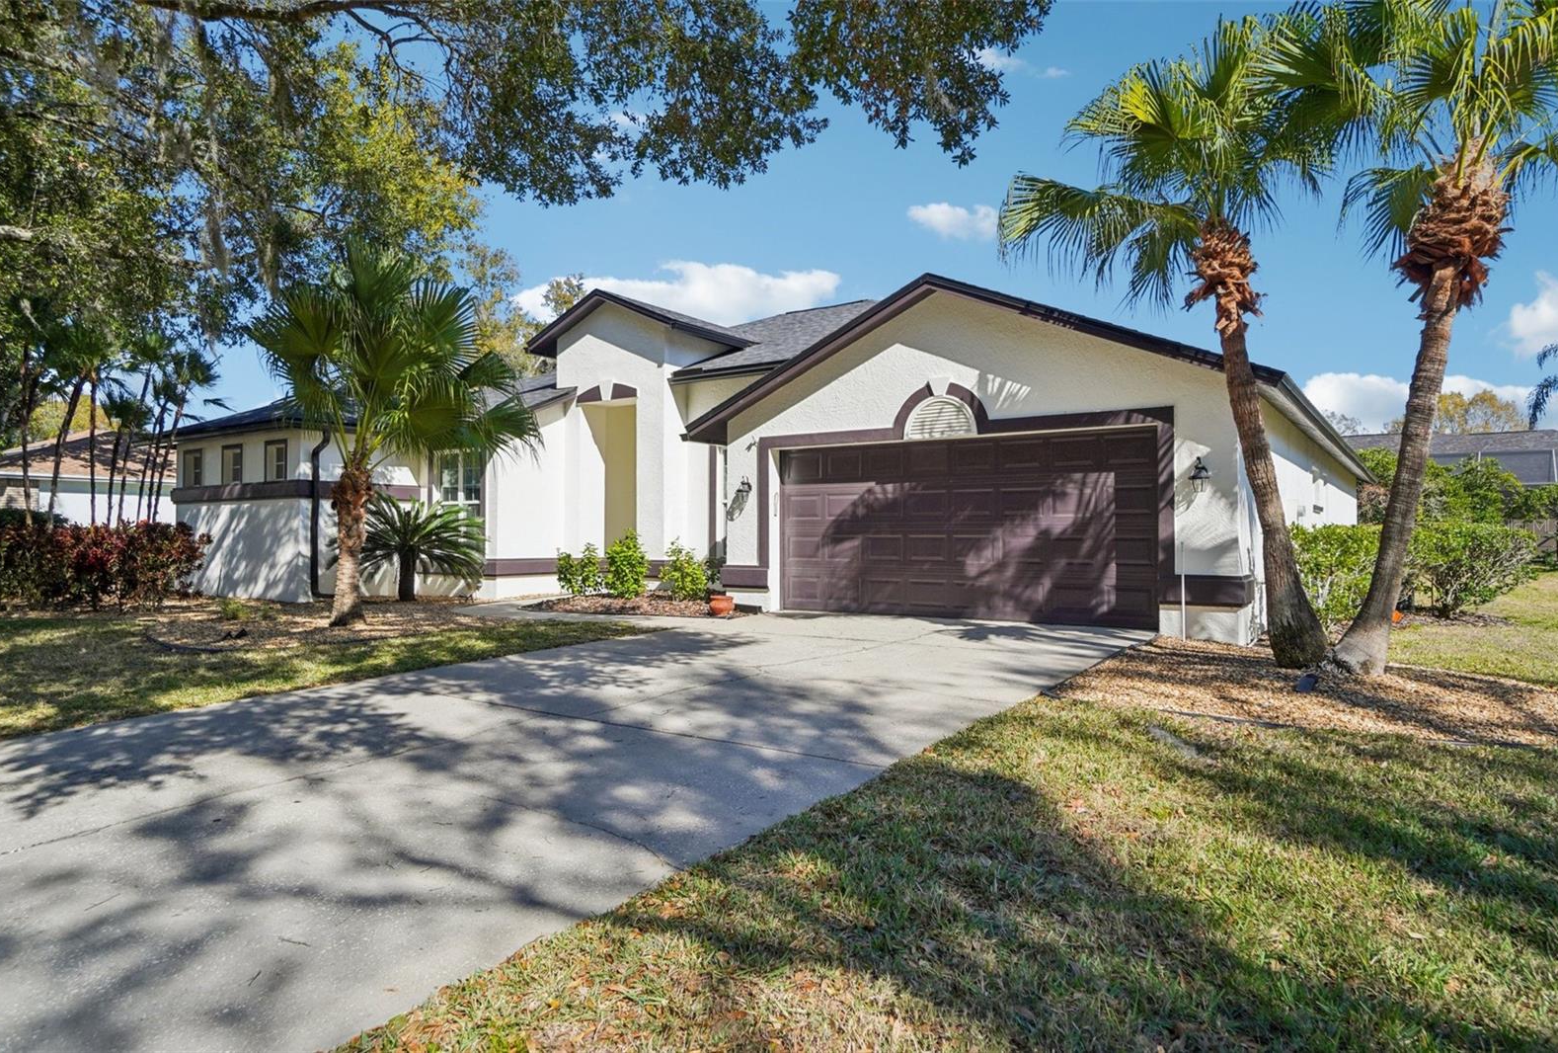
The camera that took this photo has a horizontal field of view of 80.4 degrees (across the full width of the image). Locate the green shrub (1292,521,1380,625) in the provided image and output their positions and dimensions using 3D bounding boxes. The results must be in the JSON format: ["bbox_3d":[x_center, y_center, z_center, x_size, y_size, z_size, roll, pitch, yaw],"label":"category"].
[{"bbox_3d":[7.323,0.611,12.000,1.447,1.318,1.350,0,-1,0],"label":"green shrub"}]

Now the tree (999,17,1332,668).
[{"bbox_3d":[3.418,-1.632,8.150,2.959,5.751,2.800,0,-1,0],"label":"tree"}]

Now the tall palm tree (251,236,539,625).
[{"bbox_3d":[-4.792,-1.193,11.500,3.590,4.851,3.300,0,-1,0],"label":"tall palm tree"}]

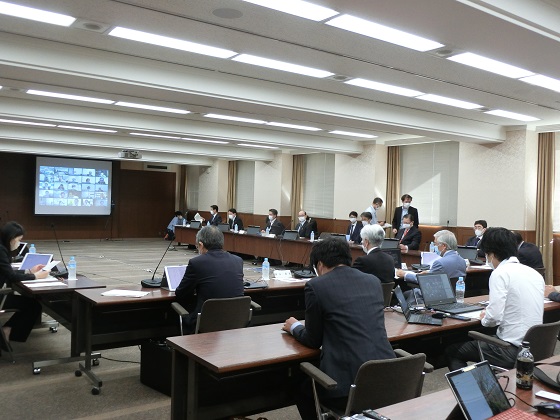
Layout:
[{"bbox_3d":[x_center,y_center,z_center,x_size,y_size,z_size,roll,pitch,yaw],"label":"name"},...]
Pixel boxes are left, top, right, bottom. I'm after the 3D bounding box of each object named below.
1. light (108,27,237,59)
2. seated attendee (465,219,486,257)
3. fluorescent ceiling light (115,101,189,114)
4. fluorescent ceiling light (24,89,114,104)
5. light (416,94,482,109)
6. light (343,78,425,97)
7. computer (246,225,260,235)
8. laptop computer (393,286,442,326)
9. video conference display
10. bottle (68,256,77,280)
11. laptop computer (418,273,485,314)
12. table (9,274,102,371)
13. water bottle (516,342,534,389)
[{"bbox_3d":[-1.000,-1.629,5.332,1.260,0.070,0.260,1,1,-36],"label":"light"},{"bbox_3d":[2.841,0.767,8.053,0.740,1.270,0.520,1,1,-36],"label":"seated attendee"},{"bbox_3d":[-2.036,-1.674,8.943,1.246,0.070,0.272,1,1,-36],"label":"fluorescent ceiling light"},{"bbox_3d":[-3.116,-1.715,8.271,1.260,0.070,0.260,1,1,-36],"label":"fluorescent ceiling light"},{"bbox_3d":[2.424,-1.553,7.816,1.260,0.070,0.260,1,1,-36],"label":"light"},{"bbox_3d":[1.363,-1.577,7.045,1.260,0.070,0.260,1,1,-36],"label":"light"},{"bbox_3d":[-0.657,0.494,13.692,0.280,0.235,0.340,1,1,-36],"label":"computer"},{"bbox_3d":[0.949,0.650,3.762,0.300,0.205,0.290,2,1,17],"label":"laptop computer"},{"bbox_3d":[-7.003,-0.787,18.744,2.580,1.950,0.080,1,1,-36],"label":"video conference display"},{"bbox_3d":[-1.805,0.505,4.806,0.066,0.206,0.066,1,1,-36],"label":"bottle"},{"bbox_3d":[1.318,0.638,4.241,0.385,0.240,0.360,1,1,-36],"label":"laptop computer"},{"bbox_3d":[-2.220,0.991,5.261,0.610,0.690,1.540,1,1,-36],"label":"table"},{"bbox_3d":[1.057,0.669,2.367,0.070,0.205,0.070,1,1,-36],"label":"water bottle"}]

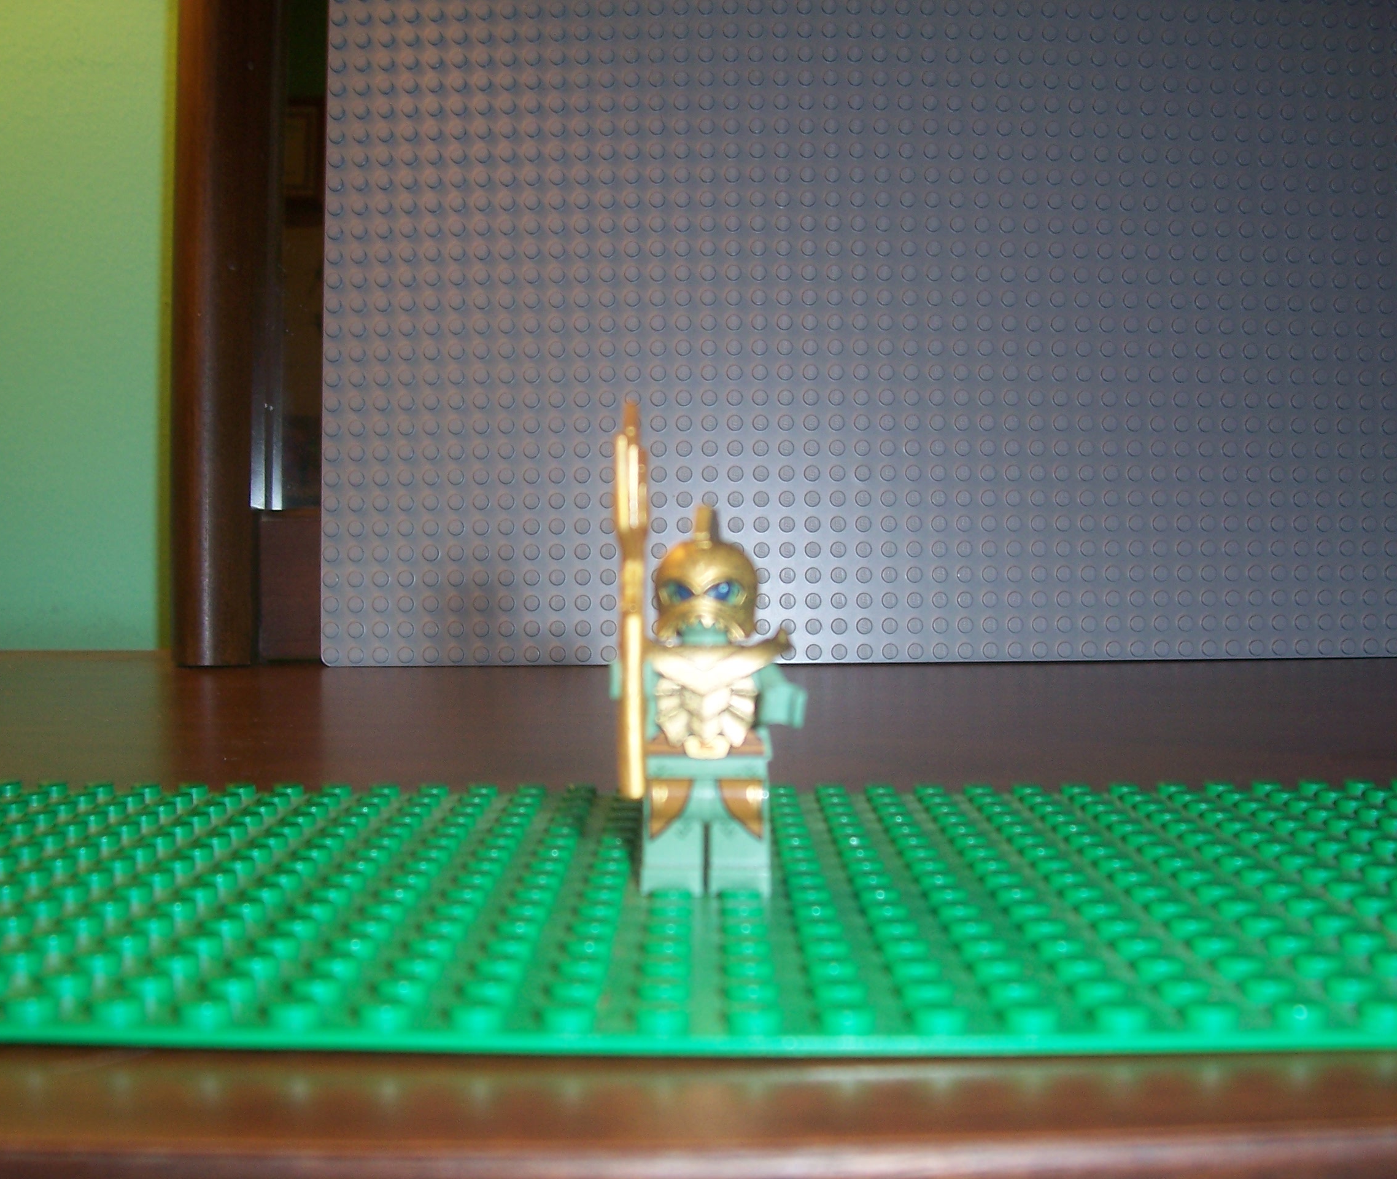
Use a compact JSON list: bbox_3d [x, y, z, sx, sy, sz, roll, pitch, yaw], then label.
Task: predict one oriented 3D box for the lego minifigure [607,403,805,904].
[{"bbox_3d":[0.001,0.007,0.185,0.023,0.059,0.024,0,2,1],"label":"lego minifigure"}]

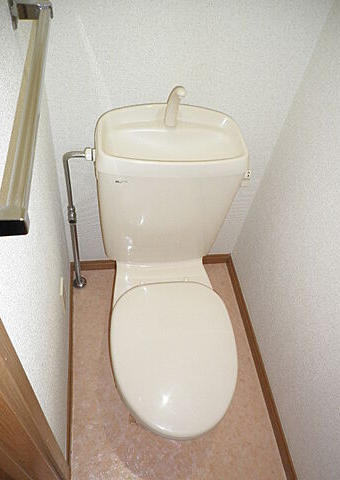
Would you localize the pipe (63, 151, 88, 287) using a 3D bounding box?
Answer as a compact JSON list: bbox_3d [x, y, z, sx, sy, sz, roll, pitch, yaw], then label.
[{"bbox_3d":[-0.333,-0.035,1.387,0.101,0.730,0.057,-2,52,-10],"label":"pipe"}]

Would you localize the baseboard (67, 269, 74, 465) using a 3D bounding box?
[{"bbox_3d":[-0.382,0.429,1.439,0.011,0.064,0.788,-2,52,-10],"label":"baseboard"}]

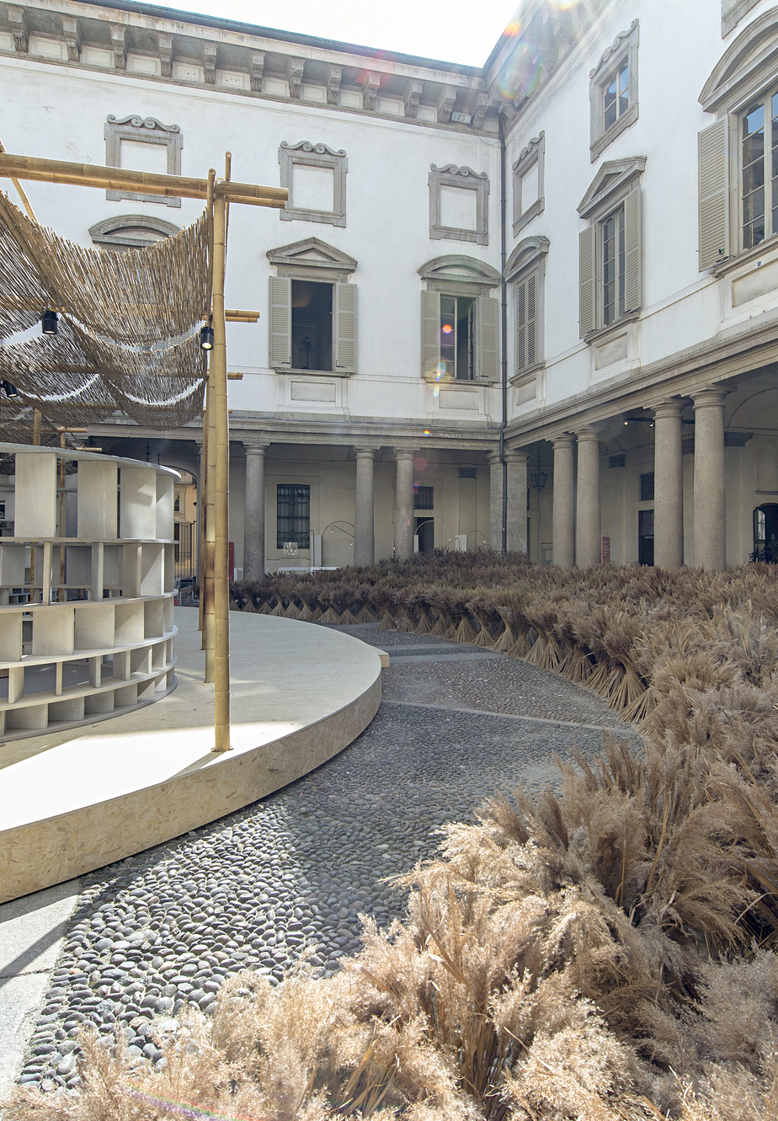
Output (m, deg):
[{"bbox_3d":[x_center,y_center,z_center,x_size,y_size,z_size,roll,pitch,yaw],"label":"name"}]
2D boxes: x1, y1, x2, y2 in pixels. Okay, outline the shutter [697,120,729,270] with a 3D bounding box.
[{"bbox_3d":[6.806,-7.637,13.709,0.070,2.957,0.645,-1,1,-29],"label":"shutter"}]

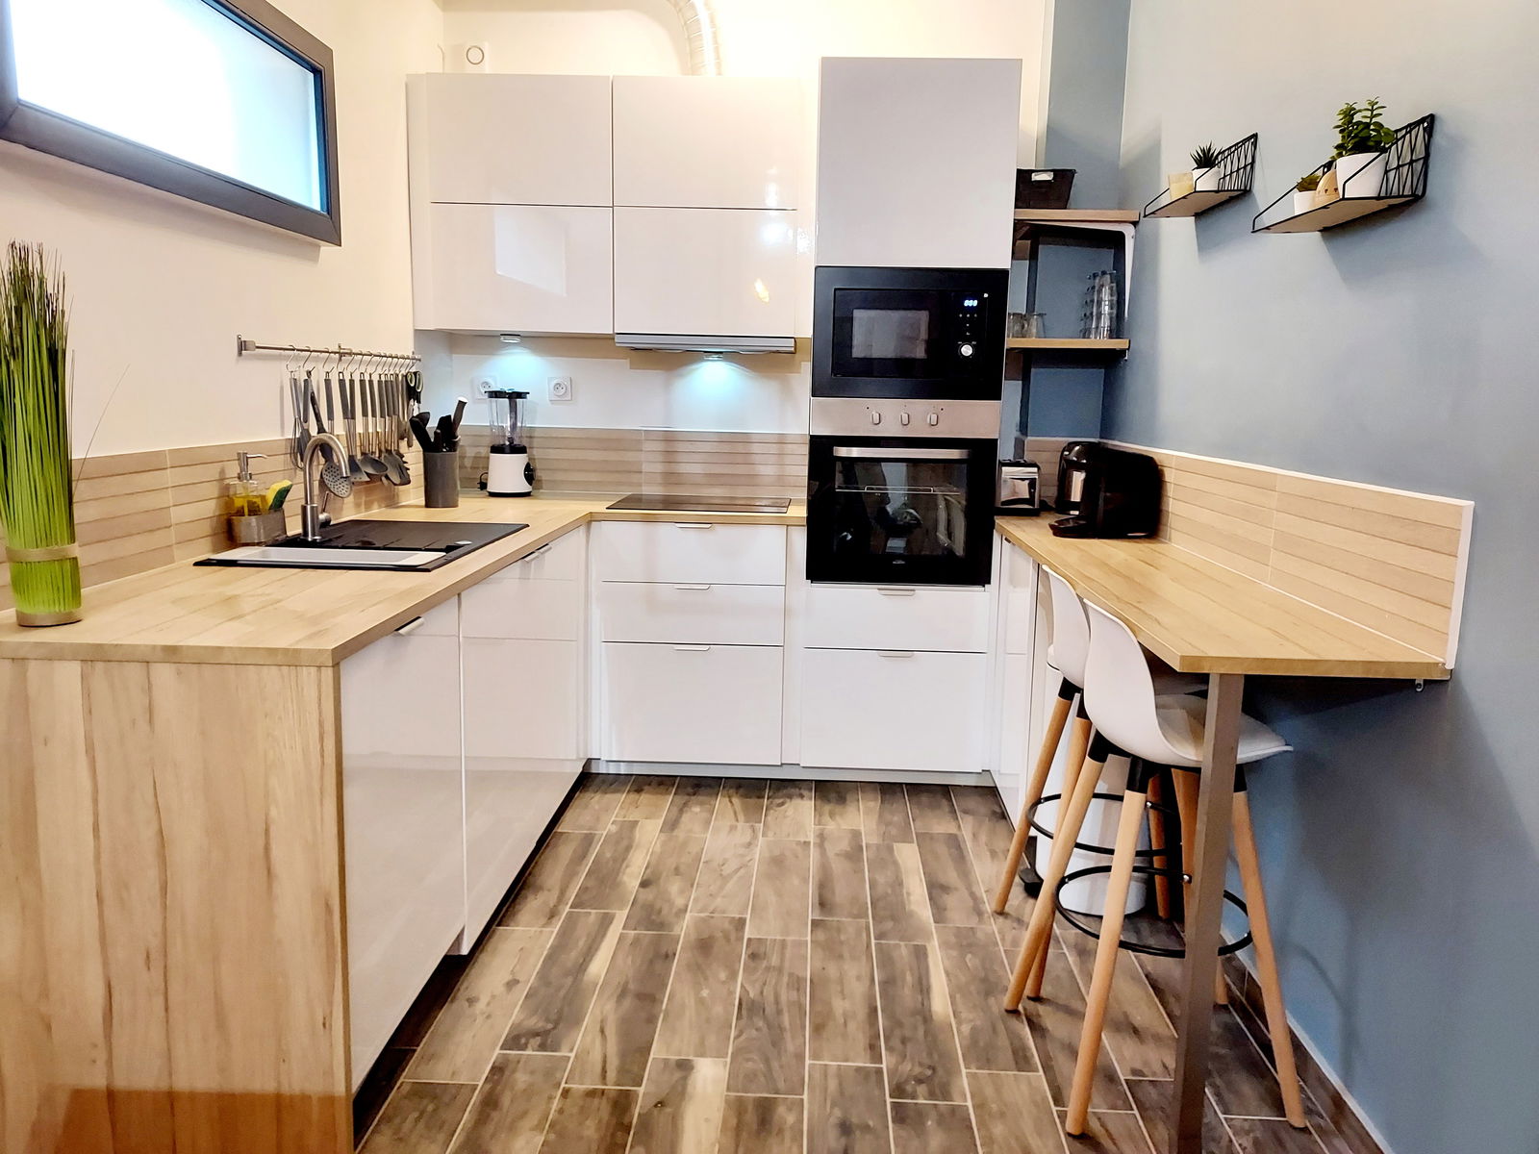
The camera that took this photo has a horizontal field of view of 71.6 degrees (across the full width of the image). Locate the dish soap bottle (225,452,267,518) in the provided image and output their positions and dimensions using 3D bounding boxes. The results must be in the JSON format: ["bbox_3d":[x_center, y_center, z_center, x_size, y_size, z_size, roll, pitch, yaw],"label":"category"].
[{"bbox_3d":[-1.181,-0.182,2.417,0.083,0.200,0.070,2,9,2],"label":"dish soap bottle"}]

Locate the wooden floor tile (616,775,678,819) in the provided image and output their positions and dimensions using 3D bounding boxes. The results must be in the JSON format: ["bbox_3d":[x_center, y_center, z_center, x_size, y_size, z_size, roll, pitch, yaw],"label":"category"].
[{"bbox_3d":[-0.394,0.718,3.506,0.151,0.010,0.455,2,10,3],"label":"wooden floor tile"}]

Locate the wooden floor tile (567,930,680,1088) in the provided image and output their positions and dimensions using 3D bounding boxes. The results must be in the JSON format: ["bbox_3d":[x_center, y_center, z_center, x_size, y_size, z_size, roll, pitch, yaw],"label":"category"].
[{"bbox_3d":[-0.296,0.916,2.286,0.149,0.018,0.587,2,9,3],"label":"wooden floor tile"}]

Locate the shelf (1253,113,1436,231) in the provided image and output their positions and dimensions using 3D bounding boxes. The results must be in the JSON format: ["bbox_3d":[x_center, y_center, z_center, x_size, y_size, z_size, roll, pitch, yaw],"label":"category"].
[{"bbox_3d":[1.007,-0.710,1.903,0.132,0.129,0.362,2,10,2],"label":"shelf"}]

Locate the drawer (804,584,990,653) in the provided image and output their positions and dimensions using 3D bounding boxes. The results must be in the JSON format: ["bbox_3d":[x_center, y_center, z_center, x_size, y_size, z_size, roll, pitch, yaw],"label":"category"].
[{"bbox_3d":[0.419,0.108,3.646,0.597,0.200,0.440,1,9,2],"label":"drawer"}]

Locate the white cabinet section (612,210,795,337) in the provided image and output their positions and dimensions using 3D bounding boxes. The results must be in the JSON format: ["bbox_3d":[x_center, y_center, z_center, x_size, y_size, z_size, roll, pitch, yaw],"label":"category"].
[{"bbox_3d":[-0.205,-1.024,3.670,0.600,0.400,0.380,2,9,2],"label":"white cabinet section"}]

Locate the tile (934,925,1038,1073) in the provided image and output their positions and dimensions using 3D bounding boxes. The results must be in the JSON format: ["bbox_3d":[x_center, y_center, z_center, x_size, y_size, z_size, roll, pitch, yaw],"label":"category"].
[{"bbox_3d":[0.467,0.919,2.358,0.150,0.010,0.588,2,9,3],"label":"tile"}]

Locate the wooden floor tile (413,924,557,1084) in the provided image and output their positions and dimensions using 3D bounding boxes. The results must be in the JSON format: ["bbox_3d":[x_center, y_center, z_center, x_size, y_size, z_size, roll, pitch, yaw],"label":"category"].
[{"bbox_3d":[-0.601,0.906,2.294,0.150,0.010,0.588,2,9,3],"label":"wooden floor tile"}]

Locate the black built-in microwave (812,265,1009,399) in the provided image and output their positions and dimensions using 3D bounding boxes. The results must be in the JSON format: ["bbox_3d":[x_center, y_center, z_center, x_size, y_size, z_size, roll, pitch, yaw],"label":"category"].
[{"bbox_3d":[0.439,-0.784,3.493,0.594,0.393,0.398,1,10,1],"label":"black built-in microwave"}]

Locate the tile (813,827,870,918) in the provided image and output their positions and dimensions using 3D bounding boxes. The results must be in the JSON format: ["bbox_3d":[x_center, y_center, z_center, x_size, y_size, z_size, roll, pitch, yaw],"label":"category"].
[{"bbox_3d":[0.194,0.820,2.975,0.151,0.010,0.587,2,10,3],"label":"tile"}]

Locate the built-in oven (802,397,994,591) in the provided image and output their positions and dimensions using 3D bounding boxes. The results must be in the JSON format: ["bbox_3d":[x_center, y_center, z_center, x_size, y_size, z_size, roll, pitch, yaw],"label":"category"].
[{"bbox_3d":[0.431,-0.302,3.651,0.593,0.594,0.560,2,9,2],"label":"built-in oven"}]

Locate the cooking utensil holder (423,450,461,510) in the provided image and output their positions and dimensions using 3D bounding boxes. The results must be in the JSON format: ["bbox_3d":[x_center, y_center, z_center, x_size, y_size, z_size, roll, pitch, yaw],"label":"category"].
[{"bbox_3d":[-1.061,-0.319,3.455,0.105,0.180,0.105,2,9,2],"label":"cooking utensil holder"}]

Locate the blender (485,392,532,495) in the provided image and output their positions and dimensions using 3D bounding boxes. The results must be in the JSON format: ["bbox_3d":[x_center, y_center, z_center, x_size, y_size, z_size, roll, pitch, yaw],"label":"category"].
[{"bbox_3d":[-0.923,-0.475,3.795,0.160,0.372,0.155,1,9,-1],"label":"blender"}]

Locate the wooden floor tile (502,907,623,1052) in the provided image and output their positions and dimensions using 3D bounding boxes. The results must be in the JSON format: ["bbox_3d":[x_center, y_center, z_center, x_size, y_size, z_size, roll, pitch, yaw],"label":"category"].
[{"bbox_3d":[-0.445,0.890,2.384,0.142,0.010,0.603,2,9,2],"label":"wooden floor tile"}]

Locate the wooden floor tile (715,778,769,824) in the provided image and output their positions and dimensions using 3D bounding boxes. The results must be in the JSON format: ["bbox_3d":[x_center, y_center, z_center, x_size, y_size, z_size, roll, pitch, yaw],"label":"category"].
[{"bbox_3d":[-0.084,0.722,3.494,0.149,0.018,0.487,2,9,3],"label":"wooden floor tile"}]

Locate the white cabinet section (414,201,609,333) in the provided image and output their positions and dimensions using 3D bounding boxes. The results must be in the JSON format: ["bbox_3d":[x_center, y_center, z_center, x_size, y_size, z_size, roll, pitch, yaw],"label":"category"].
[{"bbox_3d":[-0.817,-1.041,3.692,0.625,0.400,0.380,2,9,2],"label":"white cabinet section"}]

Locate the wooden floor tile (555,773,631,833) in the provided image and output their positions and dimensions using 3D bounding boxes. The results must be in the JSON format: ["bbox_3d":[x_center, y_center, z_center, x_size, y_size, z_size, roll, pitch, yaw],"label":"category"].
[{"bbox_3d":[-0.551,0.726,3.438,0.151,0.010,0.504,2,10,3],"label":"wooden floor tile"}]

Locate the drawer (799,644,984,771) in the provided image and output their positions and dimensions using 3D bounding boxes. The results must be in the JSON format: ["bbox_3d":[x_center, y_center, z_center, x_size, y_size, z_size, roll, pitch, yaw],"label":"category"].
[{"bbox_3d":[0.414,0.398,3.756,0.594,0.400,0.497,1,10,1],"label":"drawer"}]

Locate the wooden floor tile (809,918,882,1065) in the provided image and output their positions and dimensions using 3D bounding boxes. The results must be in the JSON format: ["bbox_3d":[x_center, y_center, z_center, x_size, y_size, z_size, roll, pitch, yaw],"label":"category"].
[{"bbox_3d":[0.164,0.912,2.370,0.149,0.018,0.587,2,9,3],"label":"wooden floor tile"}]

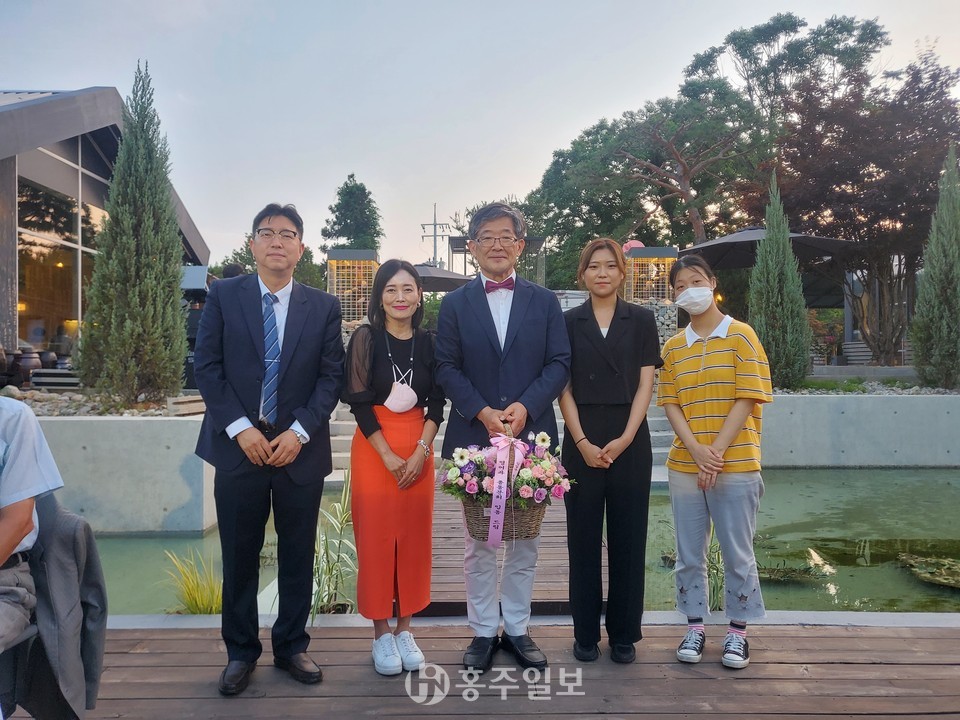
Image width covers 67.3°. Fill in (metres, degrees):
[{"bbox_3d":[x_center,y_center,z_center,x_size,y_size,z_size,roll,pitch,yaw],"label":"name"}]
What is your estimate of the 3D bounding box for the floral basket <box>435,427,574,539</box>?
[{"bbox_3d":[0.094,0.440,2.550,0.470,0.410,0.300,0,0,2],"label":"floral basket"}]

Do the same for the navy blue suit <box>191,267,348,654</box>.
[{"bbox_3d":[-0.750,0.387,2.620,0.520,1.410,0.320,0,0,-10],"label":"navy blue suit"}]

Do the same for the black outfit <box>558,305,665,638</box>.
[{"bbox_3d":[0.507,0.440,2.870,0.430,1.385,0.260,0,0,9],"label":"black outfit"}]

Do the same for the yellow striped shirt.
[{"bbox_3d":[0.914,0.134,2.810,0.430,0.595,0.280,0,1,25],"label":"yellow striped shirt"}]

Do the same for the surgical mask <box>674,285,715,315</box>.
[{"bbox_3d":[0.821,-0.226,2.760,0.140,0.105,0.075,-18,0,27],"label":"surgical mask"}]

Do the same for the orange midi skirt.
[{"bbox_3d":[-0.335,0.576,2.760,0.320,0.810,0.250,0,0,-8],"label":"orange midi skirt"}]

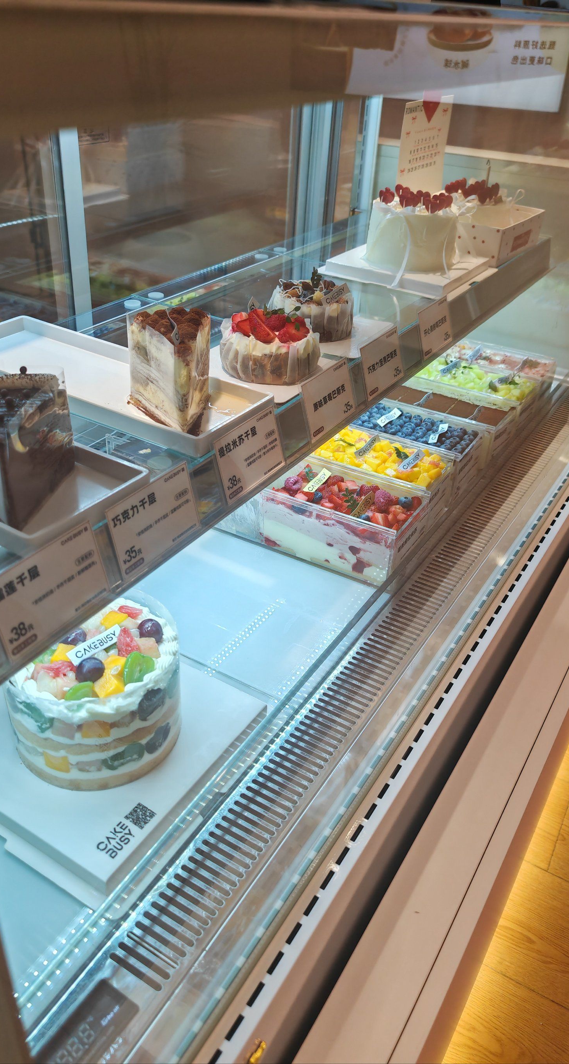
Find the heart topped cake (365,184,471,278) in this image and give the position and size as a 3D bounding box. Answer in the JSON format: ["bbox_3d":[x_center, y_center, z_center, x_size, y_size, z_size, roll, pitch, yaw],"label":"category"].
[{"bbox_3d":[0.199,-0.475,1.282,0.132,0.110,0.132,20,36,24],"label":"heart topped cake"}]

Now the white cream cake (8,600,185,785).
[{"bbox_3d":[-0.170,0.143,0.756,0.153,0.096,0.153,3,32,-2],"label":"white cream cake"}]

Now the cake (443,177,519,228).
[{"bbox_3d":[0.331,-0.551,1.435,0.126,0.108,0.126,20,36,24],"label":"cake"}]

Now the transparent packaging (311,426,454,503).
[{"bbox_3d":[0.139,-0.071,1.175,0.178,0.076,0.115,20,36,24],"label":"transparent packaging"}]

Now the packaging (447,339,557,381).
[{"bbox_3d":[0.383,-0.281,1.529,0.178,0.076,0.115,20,36,24],"label":"packaging"}]

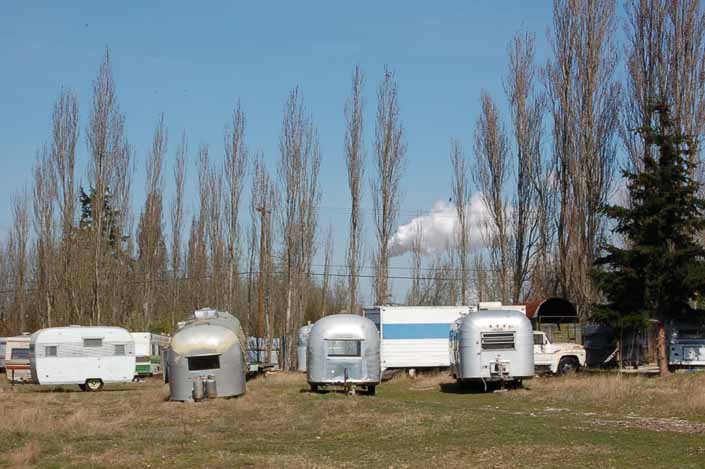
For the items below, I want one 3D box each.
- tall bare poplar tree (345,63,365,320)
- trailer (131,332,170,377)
[{"bbox_3d":[0.097,-1.172,104.319,1.300,19.700,1.300,0,-4,0],"label":"tall bare poplar tree"},{"bbox_3d":[-11.700,6.439,86.763,2.300,2.450,6.000,0,-4,-2],"label":"trailer"}]

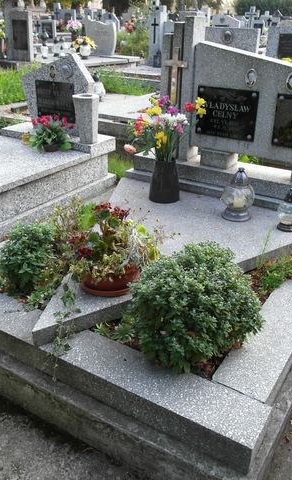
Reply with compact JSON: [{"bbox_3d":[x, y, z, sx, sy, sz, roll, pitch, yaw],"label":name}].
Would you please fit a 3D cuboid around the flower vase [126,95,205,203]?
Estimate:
[{"bbox_3d":[0.122,-0.552,2.756,0.470,0.650,0.410,16,31,29],"label":"flower vase"}]

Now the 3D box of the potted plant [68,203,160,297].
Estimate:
[{"bbox_3d":[-0.144,0.041,1.983,0.385,0.362,0.345,-2,26,-4],"label":"potted plant"}]

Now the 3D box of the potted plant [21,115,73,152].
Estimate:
[{"bbox_3d":[-0.805,-0.888,3.650,0.333,0.282,0.299,15,30,29],"label":"potted plant"}]

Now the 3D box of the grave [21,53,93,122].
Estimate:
[{"bbox_3d":[-0.734,-1.211,3.696,0.690,0.645,0.090,14,28,25],"label":"grave"}]

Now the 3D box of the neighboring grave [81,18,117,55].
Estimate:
[{"bbox_3d":[-0.955,-4.323,9.405,0.756,0.739,0.130,16,31,29],"label":"neighboring grave"}]

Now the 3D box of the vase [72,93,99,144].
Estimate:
[{"bbox_3d":[-0.473,-0.972,3.569,0.190,0.345,0.172,15,30,29],"label":"vase"}]

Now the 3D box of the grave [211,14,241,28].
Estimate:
[{"bbox_3d":[2.564,-6.980,14.681,0.900,0.800,0.150,16,31,29],"label":"grave"}]

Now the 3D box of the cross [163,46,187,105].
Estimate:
[{"bbox_3d":[0.205,-1.144,3.117,0.178,0.385,0.030,15,30,29],"label":"cross"}]

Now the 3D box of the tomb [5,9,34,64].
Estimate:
[{"bbox_3d":[-2.836,-4.510,9.812,0.620,1.040,0.160,15,30,29],"label":"tomb"}]

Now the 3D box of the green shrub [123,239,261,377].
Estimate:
[{"bbox_3d":[0.197,0.235,1.699,0.510,0.460,0.510,0,27,0],"label":"green shrub"}]

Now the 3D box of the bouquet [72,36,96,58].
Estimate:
[{"bbox_3d":[-1.243,-3.874,8.877,0.410,0.413,0.380,16,31,29],"label":"bouquet"}]

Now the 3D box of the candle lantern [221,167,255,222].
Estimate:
[{"bbox_3d":[0.547,-0.280,2.636,0.200,0.300,0.200,16,29,28],"label":"candle lantern"}]

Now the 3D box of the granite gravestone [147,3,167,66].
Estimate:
[{"bbox_3d":[0.260,-4.115,8.998,0.300,1.100,0.220,16,29,28],"label":"granite gravestone"}]

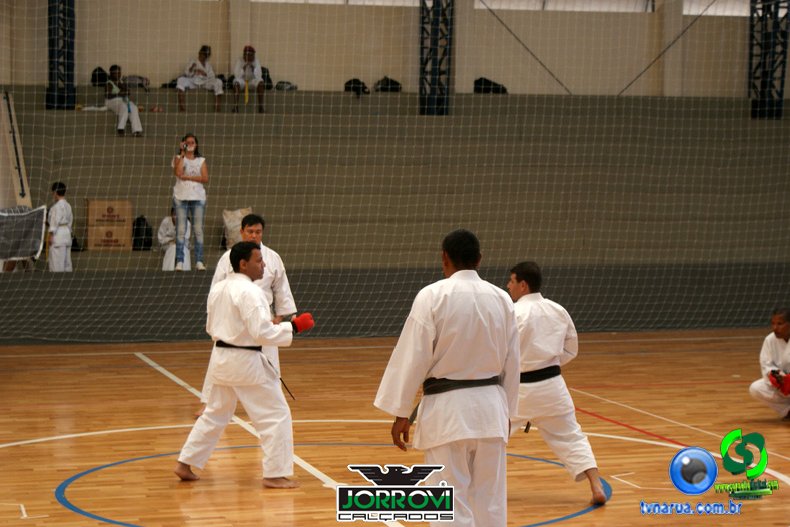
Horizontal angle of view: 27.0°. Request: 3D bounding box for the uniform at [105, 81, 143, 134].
[{"bbox_3d":[-3.868,-2.222,23.450,0.450,0.760,0.520,-1,3,-30],"label":"uniform"}]

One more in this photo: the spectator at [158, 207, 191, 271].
[{"bbox_3d":[-2.934,-0.259,21.900,0.460,0.980,0.600,0,2,-14],"label":"spectator"}]

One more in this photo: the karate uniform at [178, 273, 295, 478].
[{"bbox_3d":[-1.030,0.728,10.700,0.660,1.340,0.740,-2,3,-38],"label":"karate uniform"}]

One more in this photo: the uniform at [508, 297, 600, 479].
[{"bbox_3d":[0.943,0.773,10.443,0.560,1.190,0.820,-2,3,-38],"label":"uniform"}]

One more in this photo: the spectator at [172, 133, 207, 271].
[{"bbox_3d":[-2.640,-0.792,21.200,0.460,1.750,0.360,0,2,-9],"label":"spectator"}]

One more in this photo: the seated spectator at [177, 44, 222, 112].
[{"bbox_3d":[-3.159,-2.982,26.600,0.720,1.120,0.680,0,2,-13],"label":"seated spectator"}]

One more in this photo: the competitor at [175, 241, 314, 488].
[{"bbox_3d":[-0.992,0.652,10.788,0.800,1.580,0.660,-1,3,-22],"label":"competitor"}]

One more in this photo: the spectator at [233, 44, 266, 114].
[{"bbox_3d":[-2.181,-2.746,24.500,0.490,1.050,0.620,0,3,-12],"label":"spectator"}]

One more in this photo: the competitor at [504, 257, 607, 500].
[{"bbox_3d":[0.943,0.729,10.421,0.580,1.480,0.920,-2,3,-38],"label":"competitor"}]

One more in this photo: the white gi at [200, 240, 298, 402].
[{"bbox_3d":[-1.225,0.506,13.958,0.780,1.360,0.460,0,3,-13],"label":"white gi"}]

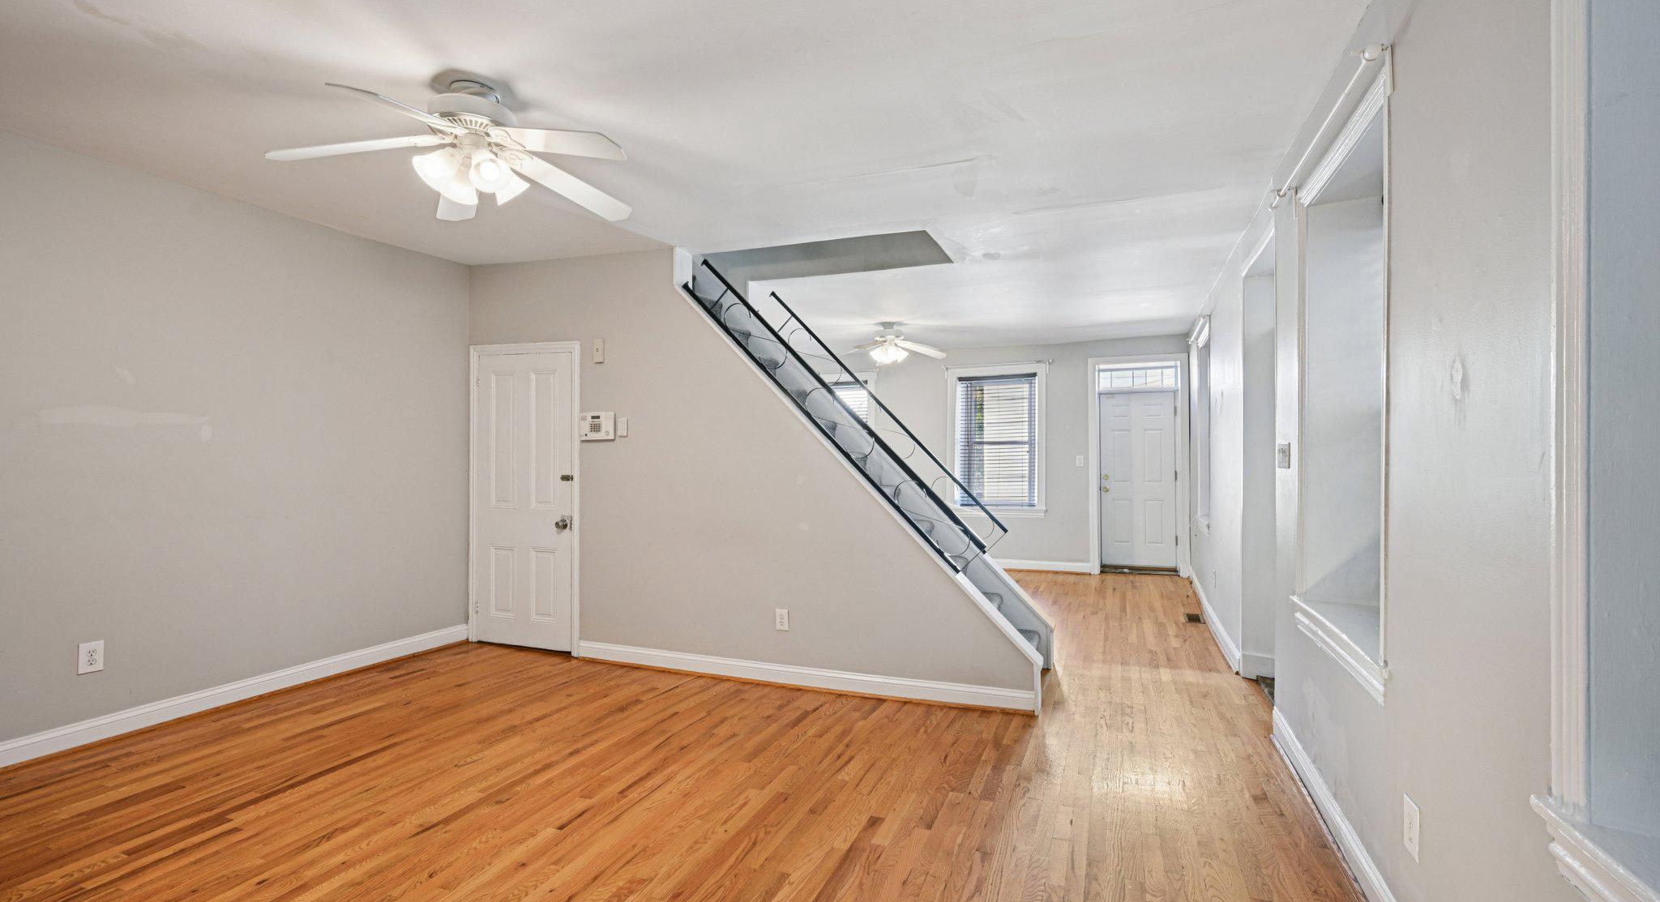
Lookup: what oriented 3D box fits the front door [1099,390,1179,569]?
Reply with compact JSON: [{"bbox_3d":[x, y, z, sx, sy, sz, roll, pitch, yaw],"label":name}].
[{"bbox_3d":[3.515,0.327,8.394,0.800,2.000,0.050,0,0,22],"label":"front door"}]

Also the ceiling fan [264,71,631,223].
[{"bbox_3d":[-1.327,-1.126,2.716,1.290,0.430,1.290,0,0,22],"label":"ceiling fan"}]

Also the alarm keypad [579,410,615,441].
[{"bbox_3d":[-1.500,-0.159,4.789,0.265,0.175,0.045,0,0,22],"label":"alarm keypad"}]

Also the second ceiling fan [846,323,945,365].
[{"bbox_3d":[0.586,-1.041,7.249,1.270,0.420,1.270,0,0,22],"label":"second ceiling fan"}]

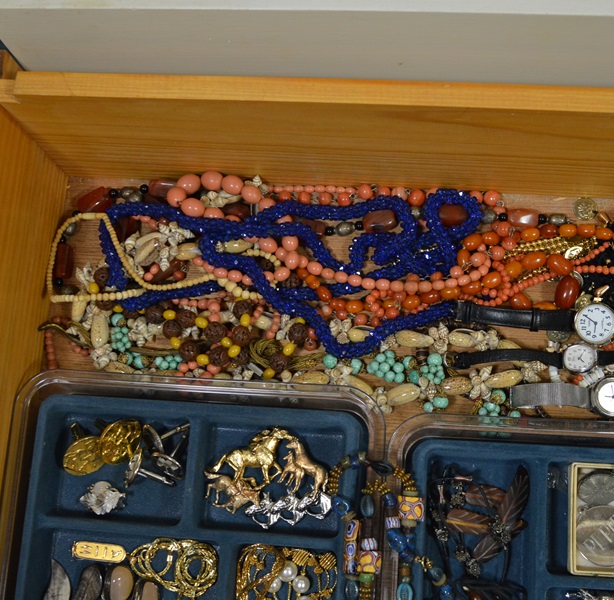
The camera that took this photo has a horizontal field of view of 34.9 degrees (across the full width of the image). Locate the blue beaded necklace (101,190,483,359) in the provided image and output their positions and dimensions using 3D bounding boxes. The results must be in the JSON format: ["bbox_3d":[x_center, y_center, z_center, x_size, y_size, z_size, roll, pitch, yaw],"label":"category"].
[{"bbox_3d":[-0.010,-0.016,0.611,0.240,0.025,0.105,-1,77,6],"label":"blue beaded necklace"}]

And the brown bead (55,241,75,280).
[{"bbox_3d":[-0.158,-0.025,0.635,0.013,0.011,0.024,-2,77,6],"label":"brown bead"}]

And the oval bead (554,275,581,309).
[{"bbox_3d":[0.158,-0.005,0.593,0.014,0.013,0.021,16,79,10],"label":"oval bead"}]

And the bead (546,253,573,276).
[{"bbox_3d":[0.146,-0.020,0.563,0.016,0.010,0.010,30,81,12],"label":"bead"}]

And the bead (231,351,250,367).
[{"bbox_3d":[-0.039,0.033,0.570,0.012,0.011,0.012,3,77,6],"label":"bead"}]

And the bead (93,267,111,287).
[{"bbox_3d":[-0.124,-0.014,0.590,0.012,0.011,0.012,3,77,6],"label":"bead"}]

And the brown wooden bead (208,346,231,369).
[{"bbox_3d":[-0.054,0.035,0.605,0.013,0.013,0.013,0,77,6],"label":"brown wooden bead"}]

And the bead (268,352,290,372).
[{"bbox_3d":[-0.016,0.036,0.566,0.012,0.011,0.012,3,77,6],"label":"bead"}]

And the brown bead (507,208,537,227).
[{"bbox_3d":[0.127,-0.048,0.575,0.019,0.011,0.011,3,77,6],"label":"brown bead"}]

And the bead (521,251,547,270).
[{"bbox_3d":[0.139,-0.024,0.598,0.016,0.010,0.010,-18,76,2],"label":"bead"}]

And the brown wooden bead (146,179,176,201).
[{"bbox_3d":[-0.094,-0.073,0.638,0.021,0.011,0.012,4,77,7],"label":"brown wooden bead"}]

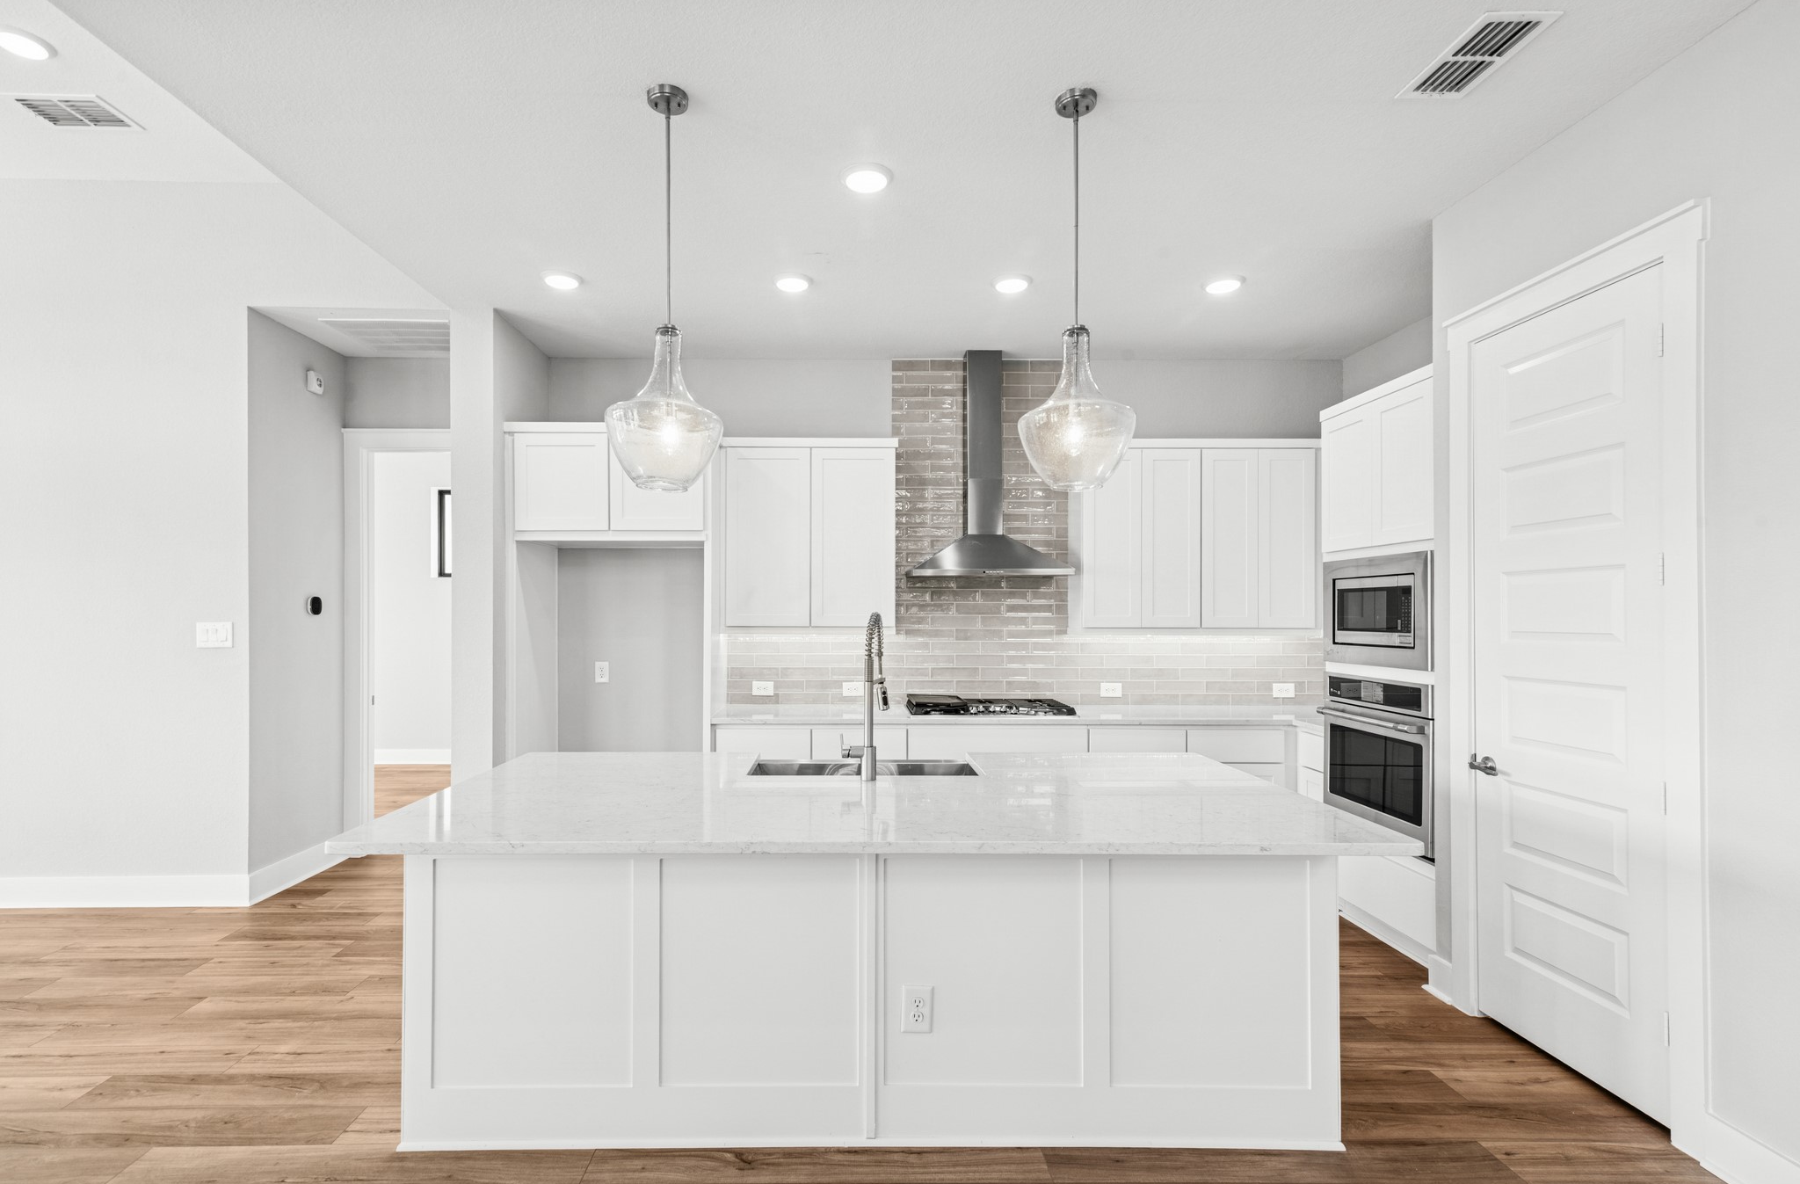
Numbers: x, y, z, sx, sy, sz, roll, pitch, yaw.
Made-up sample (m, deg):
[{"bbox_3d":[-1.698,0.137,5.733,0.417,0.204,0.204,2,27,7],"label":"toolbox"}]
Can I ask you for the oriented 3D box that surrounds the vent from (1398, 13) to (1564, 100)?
[{"bbox_3d":[1.608,-1.489,2.244,0.200,0.020,0.346,0,-1,0],"label":"vent"}]

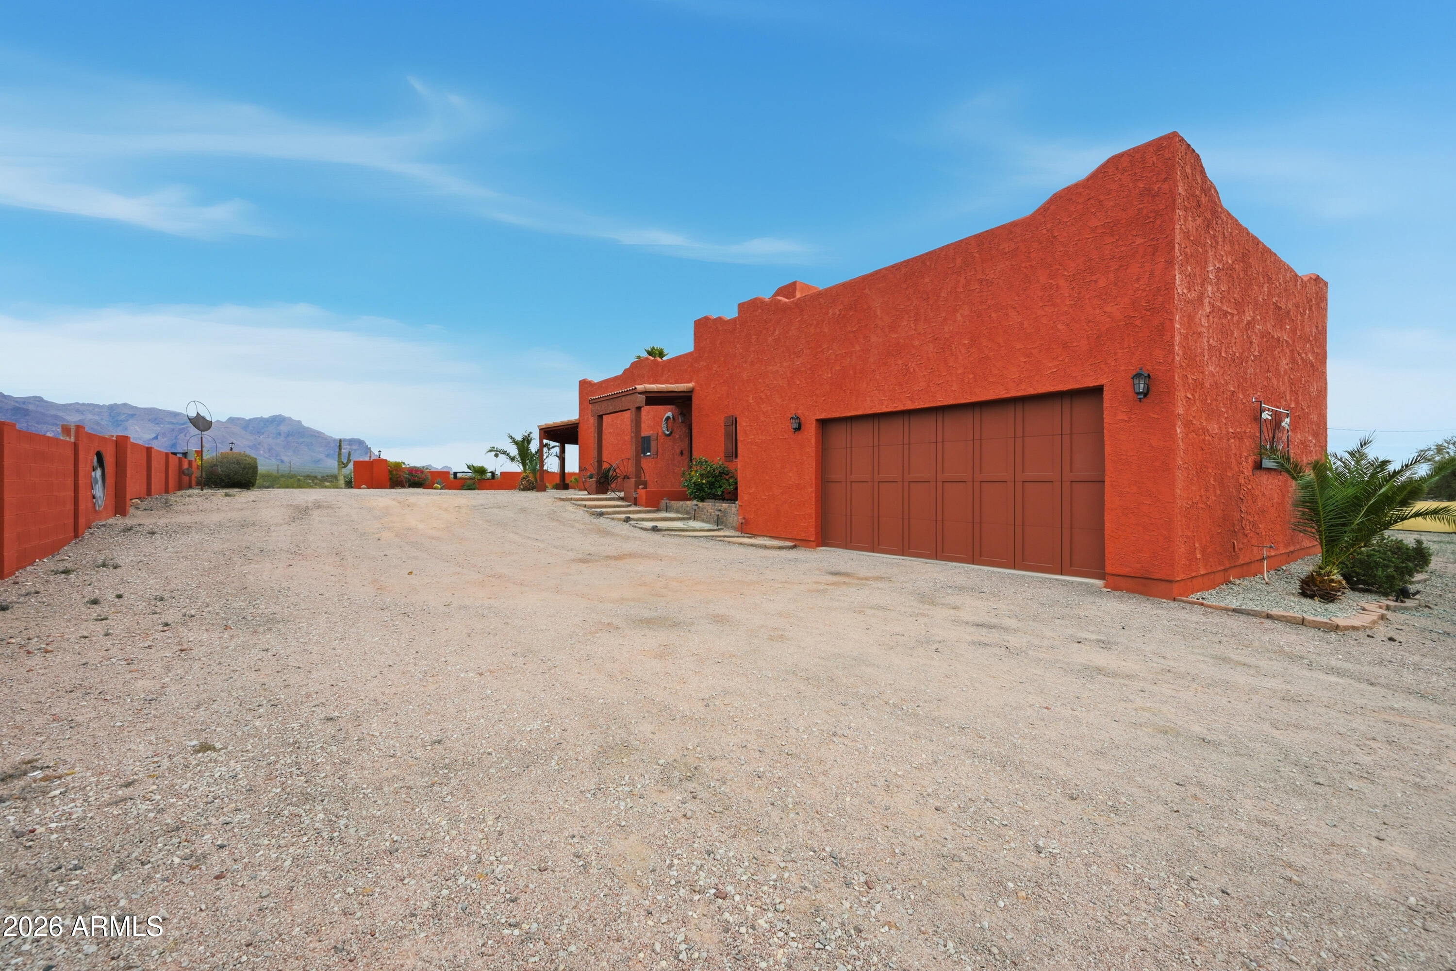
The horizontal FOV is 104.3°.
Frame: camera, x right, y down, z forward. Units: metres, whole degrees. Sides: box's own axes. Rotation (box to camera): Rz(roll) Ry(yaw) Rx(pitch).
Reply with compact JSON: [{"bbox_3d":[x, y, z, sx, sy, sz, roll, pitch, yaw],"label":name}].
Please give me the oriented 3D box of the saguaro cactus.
[{"bbox_3d":[-27.044,-1.512,40.000,0.950,3.600,0.550,0,0,-34],"label":"saguaro cactus"}]

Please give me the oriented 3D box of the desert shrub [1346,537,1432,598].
[{"bbox_3d":[8.209,0.964,7.050,0.850,0.680,0.820,0,0,-41],"label":"desert shrub"}]

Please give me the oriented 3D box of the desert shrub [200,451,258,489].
[{"bbox_3d":[-19.824,-0.602,22.500,1.750,1.500,1.800,0,0,-41],"label":"desert shrub"}]

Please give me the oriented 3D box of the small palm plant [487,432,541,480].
[{"bbox_3d":[-9.508,-1.097,26.000,2.800,2.600,2.700,0,0,-20],"label":"small palm plant"}]

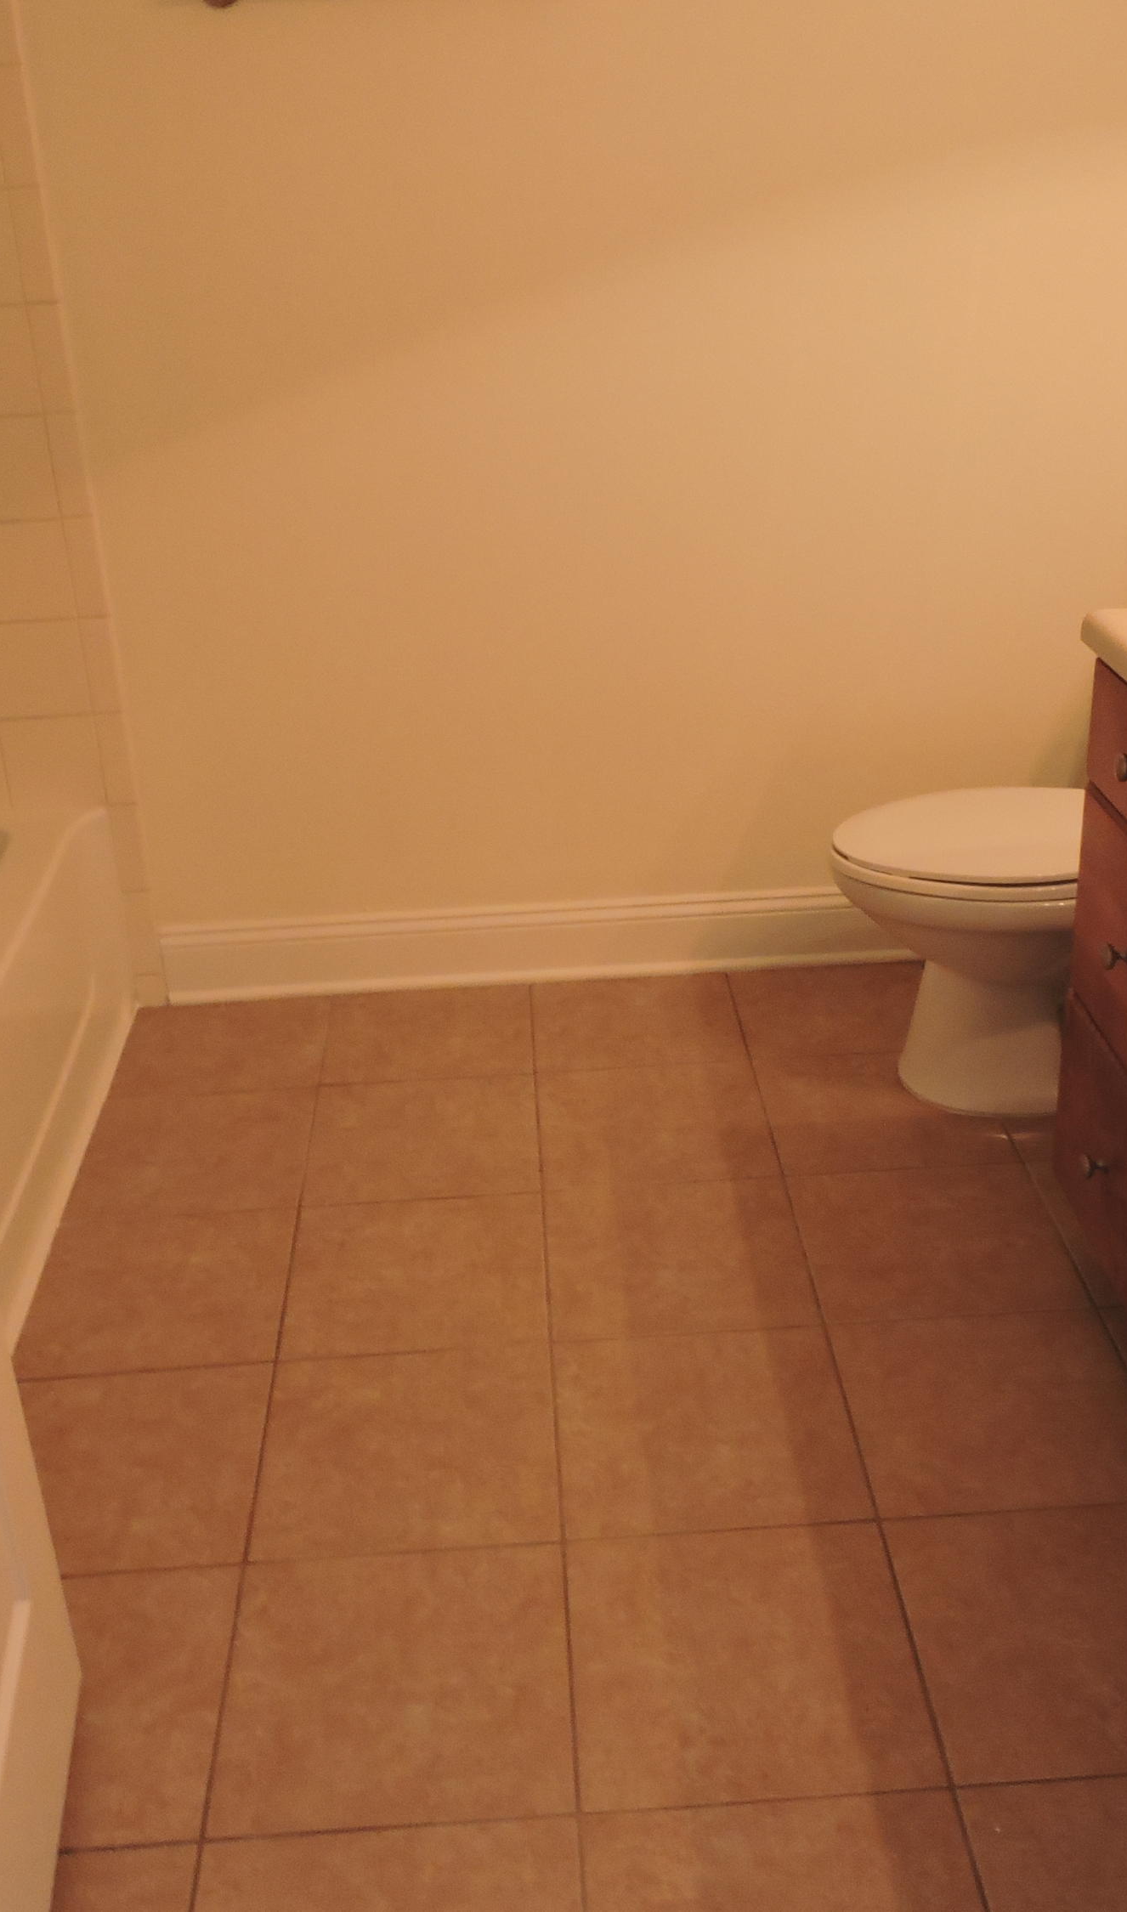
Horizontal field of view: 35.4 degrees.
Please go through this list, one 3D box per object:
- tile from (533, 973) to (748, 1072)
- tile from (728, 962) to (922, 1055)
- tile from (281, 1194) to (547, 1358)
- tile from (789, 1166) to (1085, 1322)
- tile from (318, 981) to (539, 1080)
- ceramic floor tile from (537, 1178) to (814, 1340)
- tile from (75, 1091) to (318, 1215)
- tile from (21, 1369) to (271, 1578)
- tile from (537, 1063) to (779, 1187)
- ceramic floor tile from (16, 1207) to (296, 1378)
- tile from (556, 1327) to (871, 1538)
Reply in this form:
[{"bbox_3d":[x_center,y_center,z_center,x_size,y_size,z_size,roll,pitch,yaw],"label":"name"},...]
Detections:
[{"bbox_3d":[0.119,0.110,2.924,0.327,0.010,0.321,-3,25,-1],"label":"tile"},{"bbox_3d":[0.454,0.091,2.930,0.327,0.010,0.321,-3,25,-1],"label":"tile"},{"bbox_3d":[-0.187,0.414,2.314,0.327,0.010,0.327,-3,25,-1],"label":"tile"},{"bbox_3d":[0.479,0.375,2.318,0.330,0.010,0.330,-3,26,-1],"label":"tile"},{"bbox_3d":[-0.217,0.133,2.893,0.330,0.010,0.309,-3,26,-1],"label":"tile"},{"bbox_3d":[0.145,0.395,2.311,0.330,0.010,0.330,-3,26,-1],"label":"ceramic floor tile"},{"bbox_3d":[-0.536,0.292,2.596,0.330,0.010,0.330,-3,26,-1],"label":"tile"},{"bbox_3d":[-0.506,0.578,1.999,0.330,0.010,0.330,-3,26,-1],"label":"tile"},{"bbox_3d":[0.133,0.252,2.624,0.327,0.010,0.327,-3,25,-1],"label":"tile"},{"bbox_3d":[-0.521,0.433,2.308,0.327,0.010,0.327,-3,25,-1],"label":"ceramic floor tile"},{"bbox_3d":[0.162,0.537,2.018,0.327,0.010,0.327,-3,25,-1],"label":"tile"}]

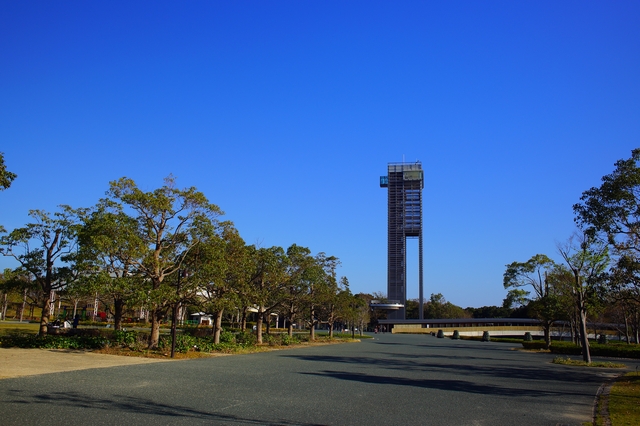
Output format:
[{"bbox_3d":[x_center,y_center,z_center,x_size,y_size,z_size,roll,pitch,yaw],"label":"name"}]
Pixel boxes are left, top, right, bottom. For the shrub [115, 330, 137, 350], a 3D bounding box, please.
[{"bbox_3d":[-10.240,6.656,26.298,1.000,0.835,0.950,7,-14,-21],"label":"shrub"}]

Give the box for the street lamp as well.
[{"bbox_3d":[-5.984,4.318,21.480,0.450,3.791,0.240,2,-13,0],"label":"street lamp"}]

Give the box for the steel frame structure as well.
[{"bbox_3d":[24.200,10.013,145.454,12.400,49.140,9.500,0,-13,9],"label":"steel frame structure"}]

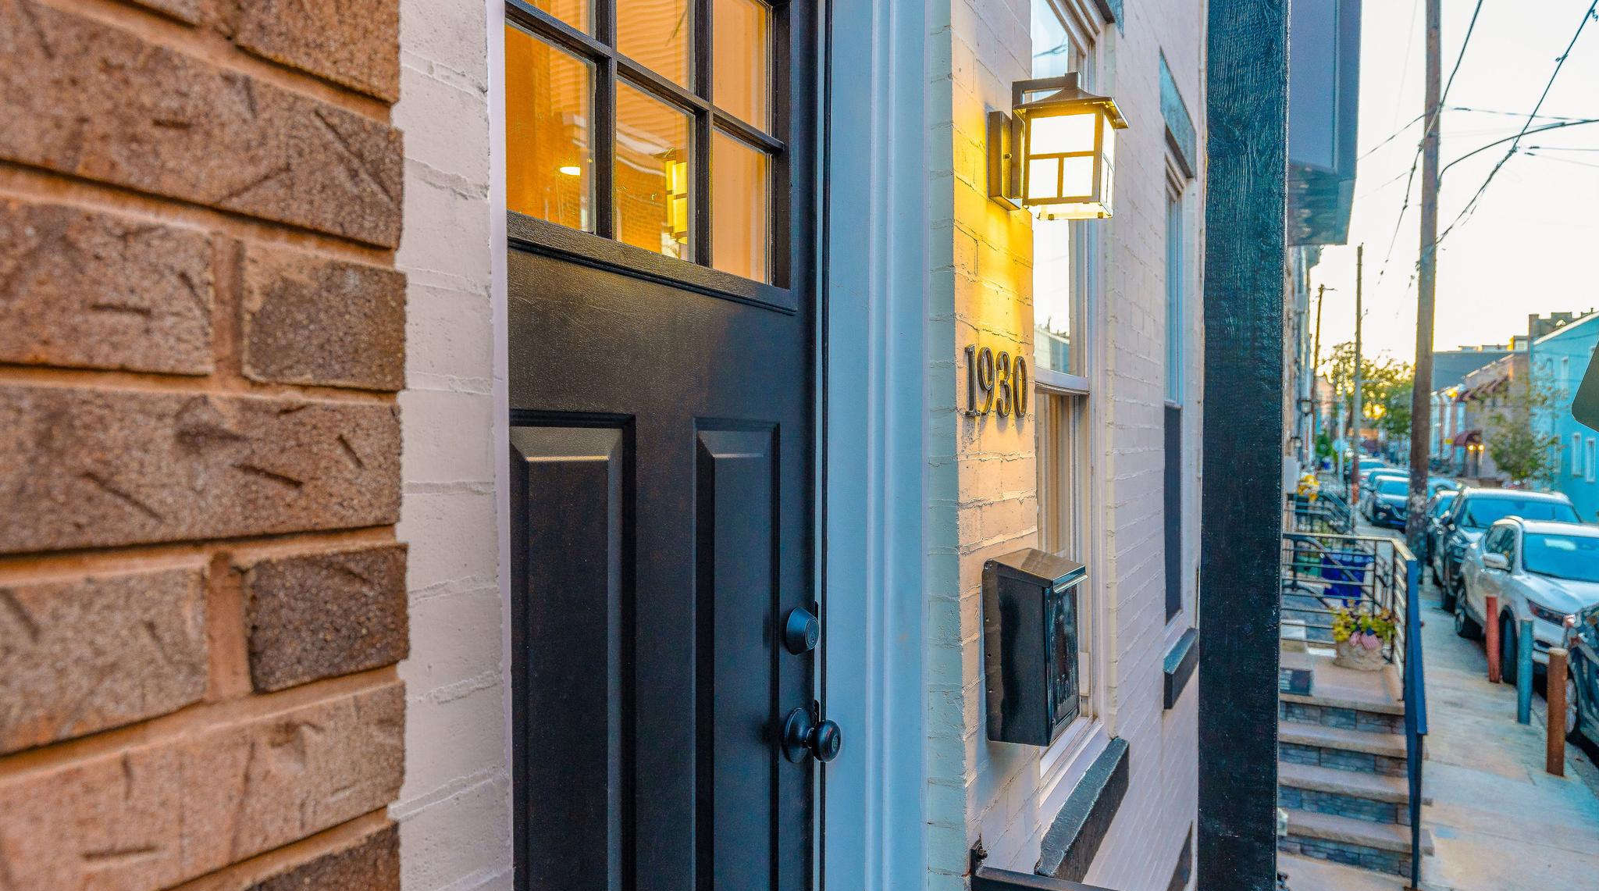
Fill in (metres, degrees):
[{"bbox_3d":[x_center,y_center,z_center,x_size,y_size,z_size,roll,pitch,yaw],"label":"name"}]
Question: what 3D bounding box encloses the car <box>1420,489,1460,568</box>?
[{"bbox_3d":[13.194,1.646,20.931,1.820,1.470,4.600,0,0,26],"label":"car"}]

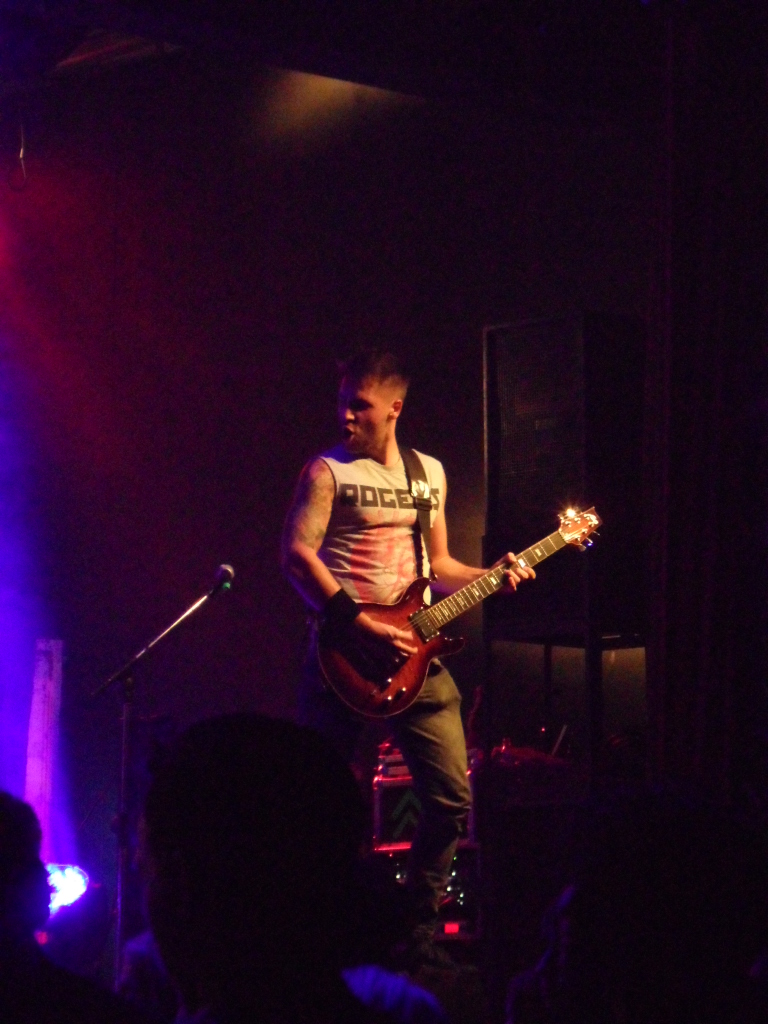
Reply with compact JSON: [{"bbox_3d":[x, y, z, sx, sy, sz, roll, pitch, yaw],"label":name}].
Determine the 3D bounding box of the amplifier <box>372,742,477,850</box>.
[{"bbox_3d":[0.155,1.090,13.500,0.420,0.420,0.320,0,-1,-7],"label":"amplifier"}]

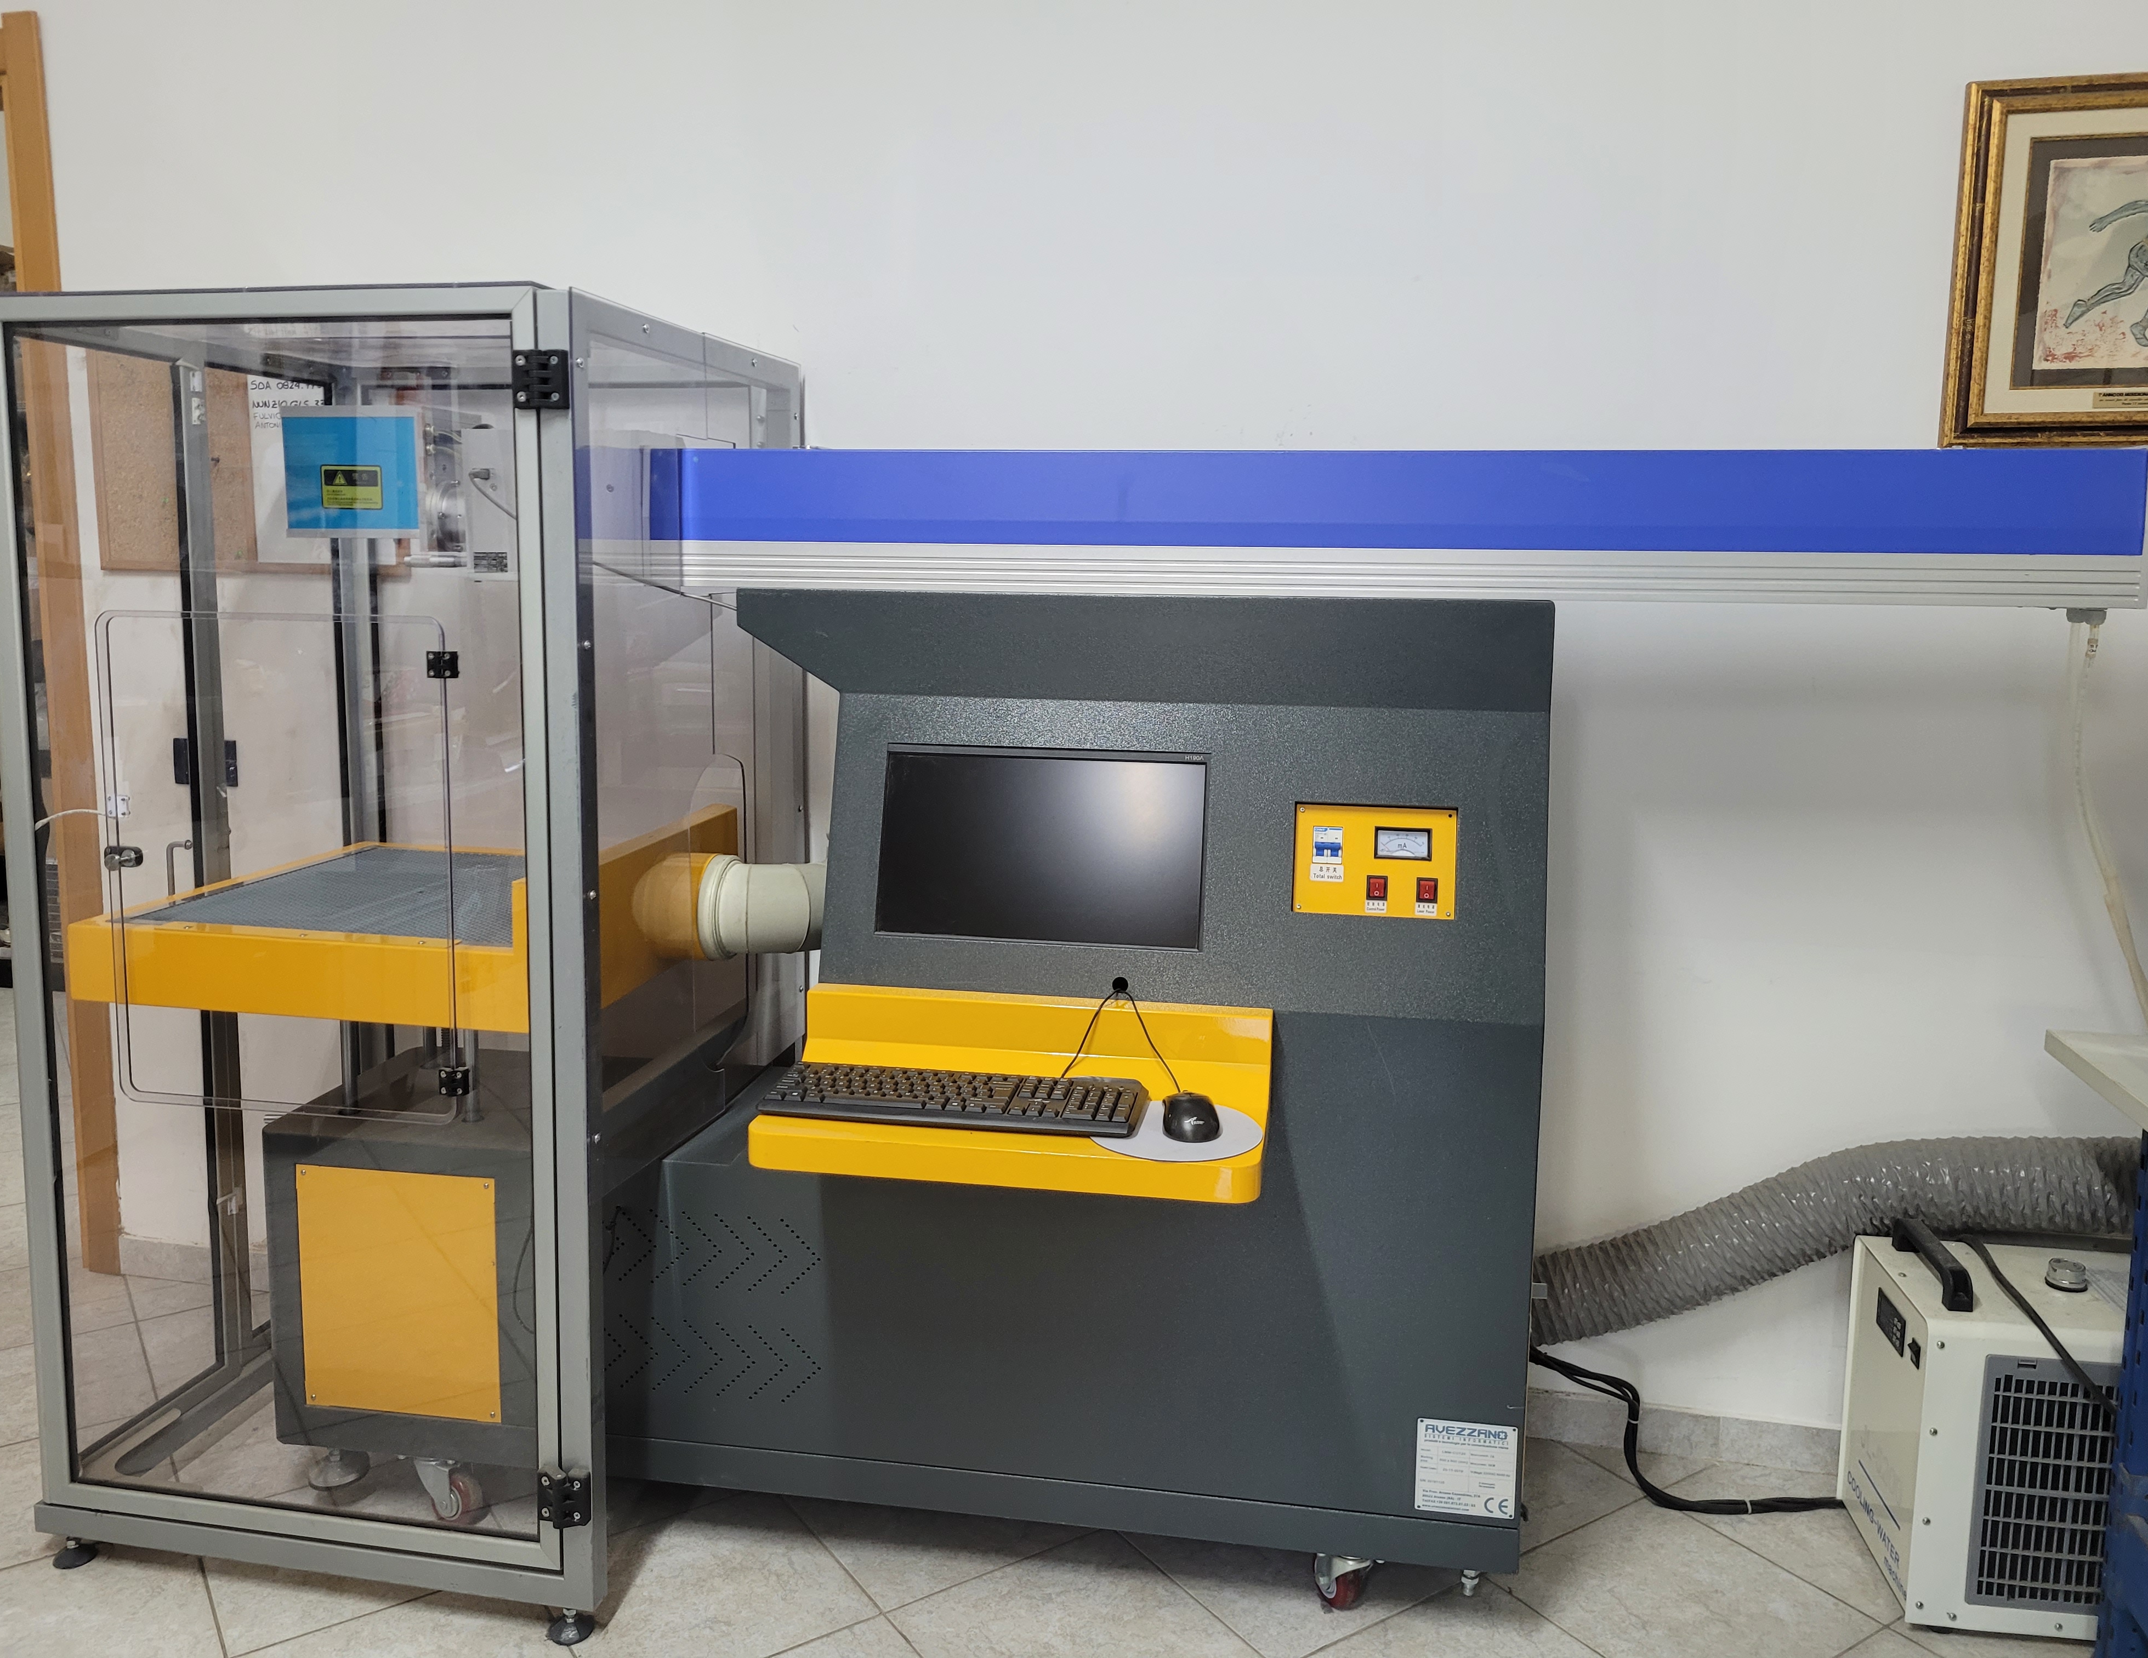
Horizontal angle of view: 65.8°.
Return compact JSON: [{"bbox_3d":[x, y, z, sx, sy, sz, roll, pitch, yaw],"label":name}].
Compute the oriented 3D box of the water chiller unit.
[{"bbox_3d":[1.331,0.781,2.156,0.536,0.423,0.308,2,7,9],"label":"water chiller unit"}]

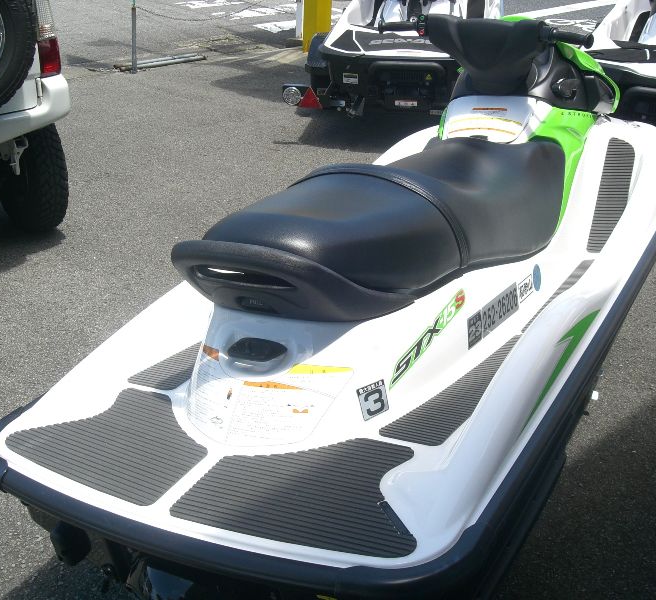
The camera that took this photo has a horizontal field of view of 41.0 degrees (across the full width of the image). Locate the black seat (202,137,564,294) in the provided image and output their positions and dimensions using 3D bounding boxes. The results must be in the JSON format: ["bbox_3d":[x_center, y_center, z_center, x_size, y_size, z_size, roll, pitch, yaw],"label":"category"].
[{"bbox_3d":[0.216,-0.245,2.384,0.533,0.340,1.442,8,22,28],"label":"black seat"}]

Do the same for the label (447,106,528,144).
[{"bbox_3d":[0.500,-0.558,2.766,0.255,0.145,0.035,8,-19,27],"label":"label"}]

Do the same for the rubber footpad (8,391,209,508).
[{"bbox_3d":[-0.438,0.283,1.830,0.449,0.013,0.334,8,27,28],"label":"rubber footpad"}]

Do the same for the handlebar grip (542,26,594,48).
[{"bbox_3d":[0.698,-0.757,2.534,0.042,0.042,0.151,-23,39,-34],"label":"handlebar grip"}]

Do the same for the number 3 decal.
[{"bbox_3d":[0.093,0.201,1.759,0.068,0.065,0.003,-19,9,-34],"label":"number 3 decal"}]

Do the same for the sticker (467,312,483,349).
[{"bbox_3d":[0.345,0.071,2.061,0.003,0.076,0.071,7,23,36],"label":"sticker"}]

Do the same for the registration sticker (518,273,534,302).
[{"bbox_3d":[0.526,-0.030,2.329,0.003,0.050,0.097,0,18,34],"label":"registration sticker"}]

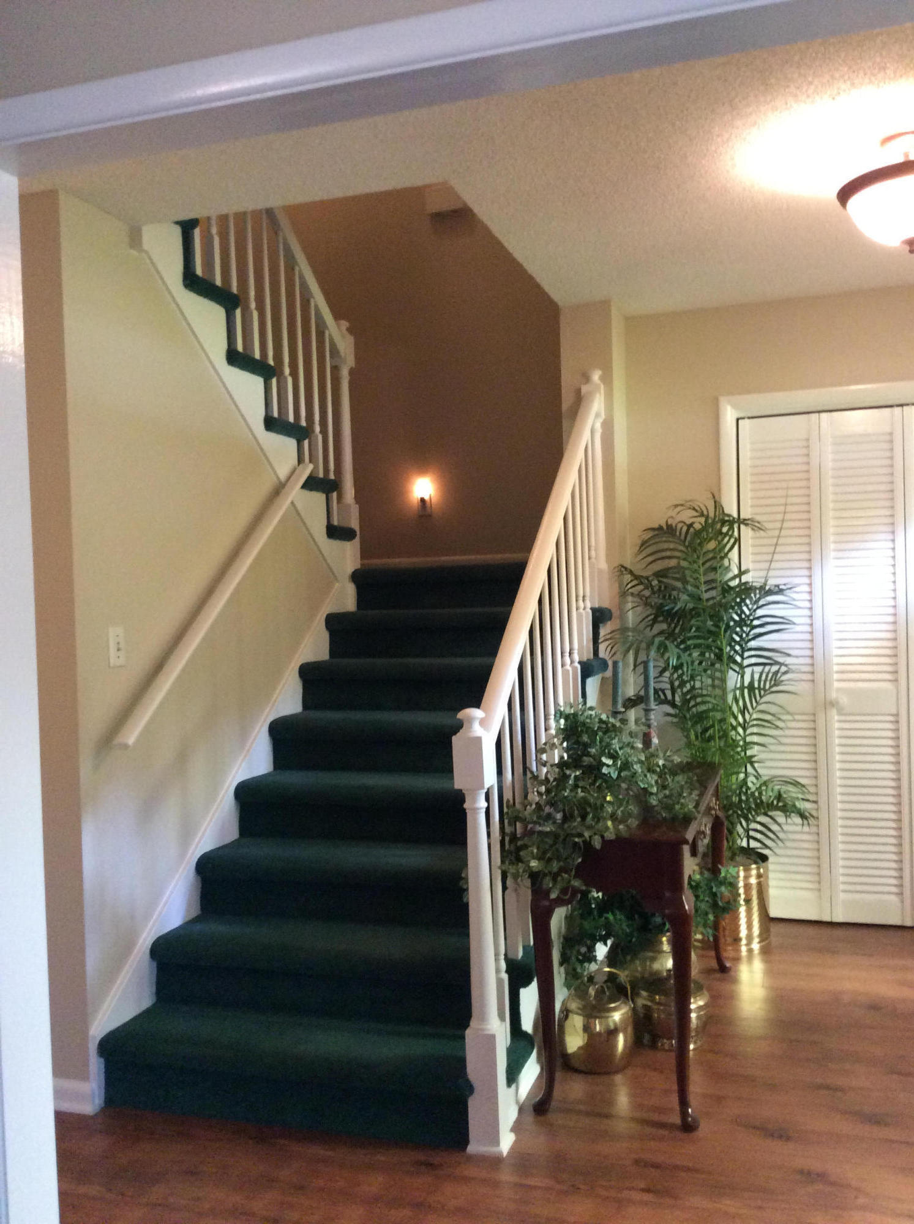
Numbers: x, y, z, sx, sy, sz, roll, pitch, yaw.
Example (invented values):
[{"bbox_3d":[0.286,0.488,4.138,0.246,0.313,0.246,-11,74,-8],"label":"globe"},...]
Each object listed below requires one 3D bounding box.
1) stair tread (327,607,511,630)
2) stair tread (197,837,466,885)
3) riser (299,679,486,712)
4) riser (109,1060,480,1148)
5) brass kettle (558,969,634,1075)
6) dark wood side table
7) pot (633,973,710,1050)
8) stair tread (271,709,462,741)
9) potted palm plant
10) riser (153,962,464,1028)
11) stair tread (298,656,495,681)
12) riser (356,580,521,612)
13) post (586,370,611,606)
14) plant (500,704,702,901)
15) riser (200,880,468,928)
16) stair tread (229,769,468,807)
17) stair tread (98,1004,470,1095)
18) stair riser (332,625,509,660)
[{"bbox_3d":[0.061,0.020,4.642,1.130,0.058,0.301,-1,1,17],"label":"stair tread"},{"bbox_3d":[-0.238,0.772,3.576,1.100,0.055,0.301,-1,1,17],"label":"stair tread"},{"bbox_3d":[-0.060,0.300,4.245,1.080,0.127,0.030,-1,1,17],"label":"riser"},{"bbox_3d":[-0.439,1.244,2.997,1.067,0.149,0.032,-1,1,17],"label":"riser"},{"bbox_3d":[0.395,1.157,3.335,0.216,0.260,0.214,-1,1,17],"label":"brass kettle"},{"bbox_3d":[0.564,0.914,3.529,0.427,0.710,1.275,-1,1,17],"label":"dark wood side table"},{"bbox_3d":[0.640,1.189,3.479,0.234,0.158,0.230,-1,1,17],"label":"pot"},{"bbox_3d":[-0.086,0.400,4.125,1.130,0.058,0.301,-1,1,17],"label":"stair tread"},{"bbox_3d":[0.926,0.420,4.340,0.730,1.650,0.630,-1,1,17],"label":"potted palm plant"},{"bbox_3d":[-0.349,1.054,3.218,1.080,0.127,0.030,-1,1,17],"label":"riser"},{"bbox_3d":[-0.012,0.210,4.384,1.130,0.058,0.301,-1,1,17],"label":"stair tread"},{"bbox_3d":[0.085,-0.077,4.759,1.080,0.127,0.030,-1,1,17],"label":"riser"},{"bbox_3d":[0.545,-0.481,4.581,0.080,0.936,0.080,-1,1,17],"label":"post"},{"bbox_3d":[0.380,0.482,3.073,0.510,0.457,0.510,-1,1,17],"label":"plant"},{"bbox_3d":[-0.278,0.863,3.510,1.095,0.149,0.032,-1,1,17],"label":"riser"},{"bbox_3d":[-0.159,0.590,3.867,1.130,0.058,0.301,-1,1,17],"label":"stair tread"},{"bbox_3d":[-0.382,1.149,3.063,1.100,0.055,0.301,-1,1,17],"label":"stair tread"},{"bbox_3d":[0.013,0.112,4.502,1.080,0.127,0.030,-1,1,17],"label":"stair riser"}]

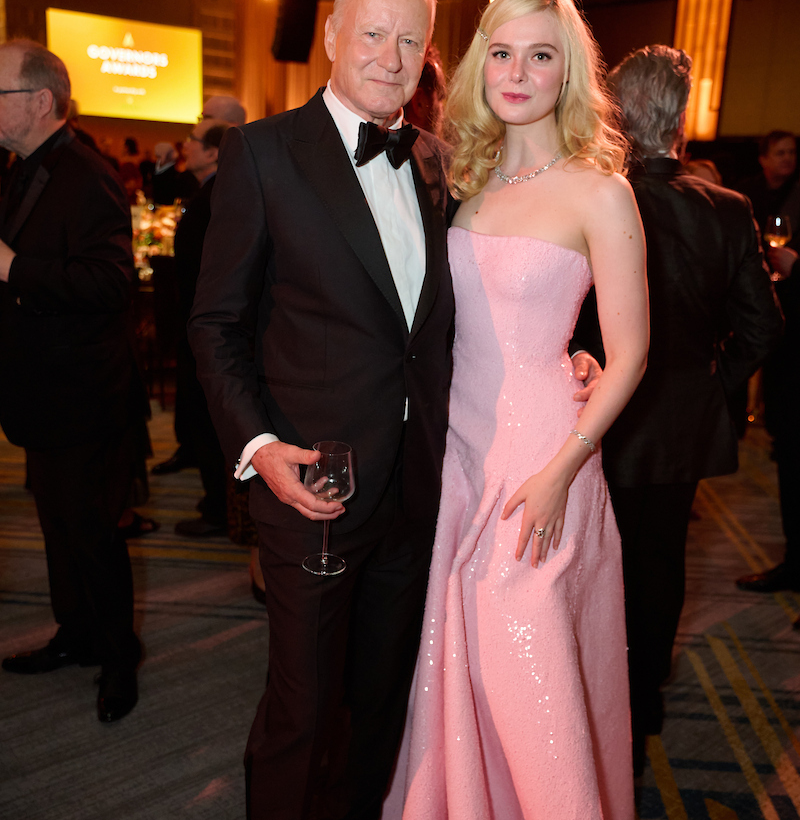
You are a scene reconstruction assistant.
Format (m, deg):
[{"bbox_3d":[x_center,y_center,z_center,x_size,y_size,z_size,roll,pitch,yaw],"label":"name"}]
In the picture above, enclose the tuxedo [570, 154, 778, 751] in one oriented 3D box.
[{"bbox_3d":[0.667,0.124,2.518,0.600,1.520,0.430,6,13,17],"label":"tuxedo"}]

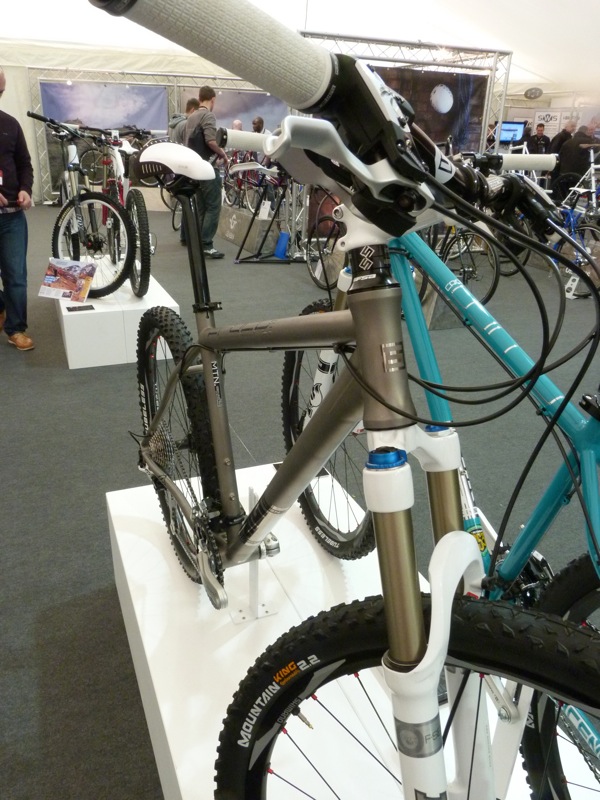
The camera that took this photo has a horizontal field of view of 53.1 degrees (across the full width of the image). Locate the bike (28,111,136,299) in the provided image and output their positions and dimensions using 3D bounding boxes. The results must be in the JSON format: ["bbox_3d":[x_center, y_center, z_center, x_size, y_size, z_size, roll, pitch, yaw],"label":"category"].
[{"bbox_3d":[-1.592,-1.419,4.265,0.580,1.070,1.660,-9,26,-23],"label":"bike"}]

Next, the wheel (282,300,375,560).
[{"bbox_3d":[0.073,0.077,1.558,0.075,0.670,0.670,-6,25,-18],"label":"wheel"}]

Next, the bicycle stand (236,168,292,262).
[{"bbox_3d":[-0.347,-2.100,6.823,0.680,1.000,0.550,2,24,0],"label":"bicycle stand"}]

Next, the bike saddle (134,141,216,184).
[{"bbox_3d":[-0.204,-0.410,1.060,0.140,0.080,0.275,-10,30,-25],"label":"bike saddle"}]

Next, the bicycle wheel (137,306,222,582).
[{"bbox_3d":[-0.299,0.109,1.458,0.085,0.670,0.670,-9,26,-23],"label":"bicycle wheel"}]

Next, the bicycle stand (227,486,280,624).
[{"bbox_3d":[-0.101,0.338,1.340,0.110,0.360,0.080,-8,26,-22],"label":"bicycle stand"}]

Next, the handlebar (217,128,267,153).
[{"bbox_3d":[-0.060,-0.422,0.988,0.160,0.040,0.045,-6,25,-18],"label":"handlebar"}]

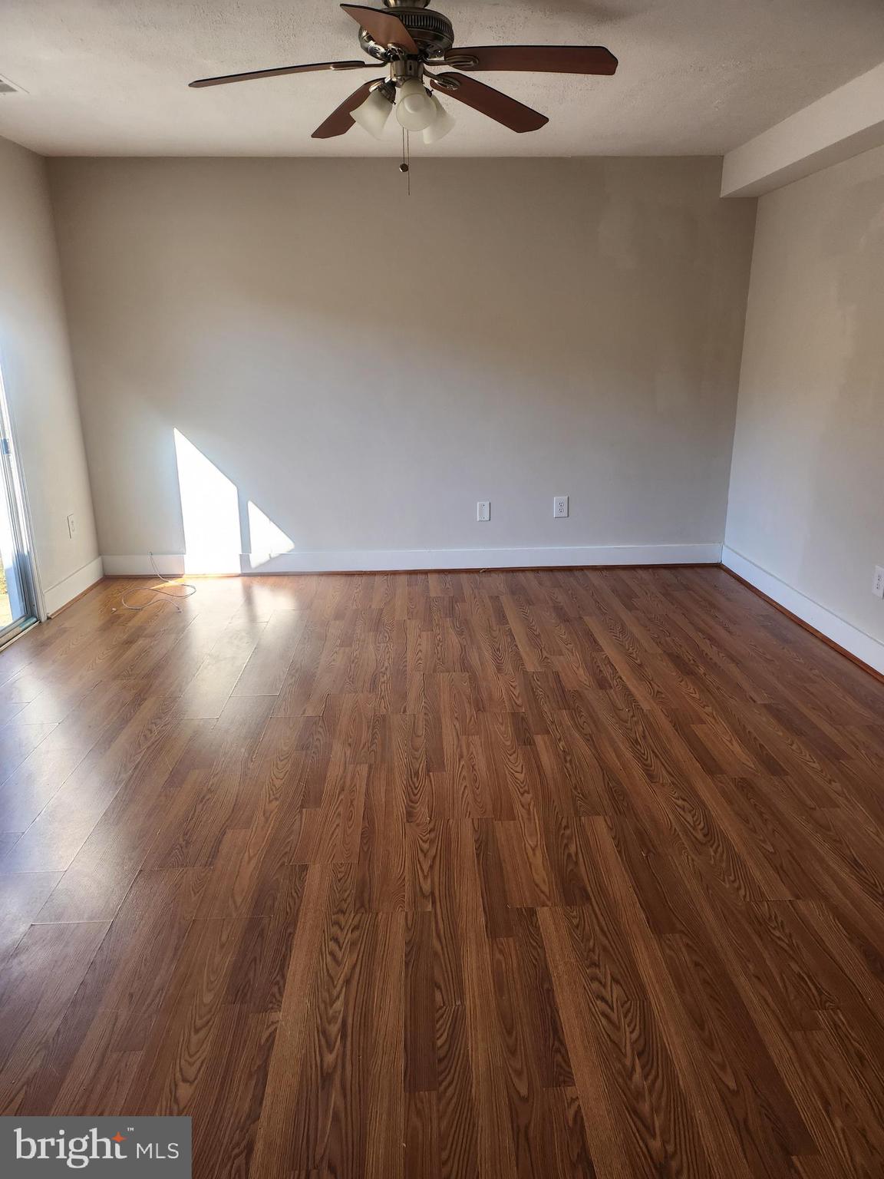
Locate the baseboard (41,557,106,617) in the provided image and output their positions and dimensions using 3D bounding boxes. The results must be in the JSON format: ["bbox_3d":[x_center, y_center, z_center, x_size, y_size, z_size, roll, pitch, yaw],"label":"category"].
[{"bbox_3d":[-2.166,-0.023,4.821,0.020,0.145,0.855,-1,17,-2],"label":"baseboard"}]

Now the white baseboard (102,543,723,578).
[{"bbox_3d":[-0.172,-0.190,5.309,4.000,0.145,0.020,-1,17,-2],"label":"white baseboard"}]

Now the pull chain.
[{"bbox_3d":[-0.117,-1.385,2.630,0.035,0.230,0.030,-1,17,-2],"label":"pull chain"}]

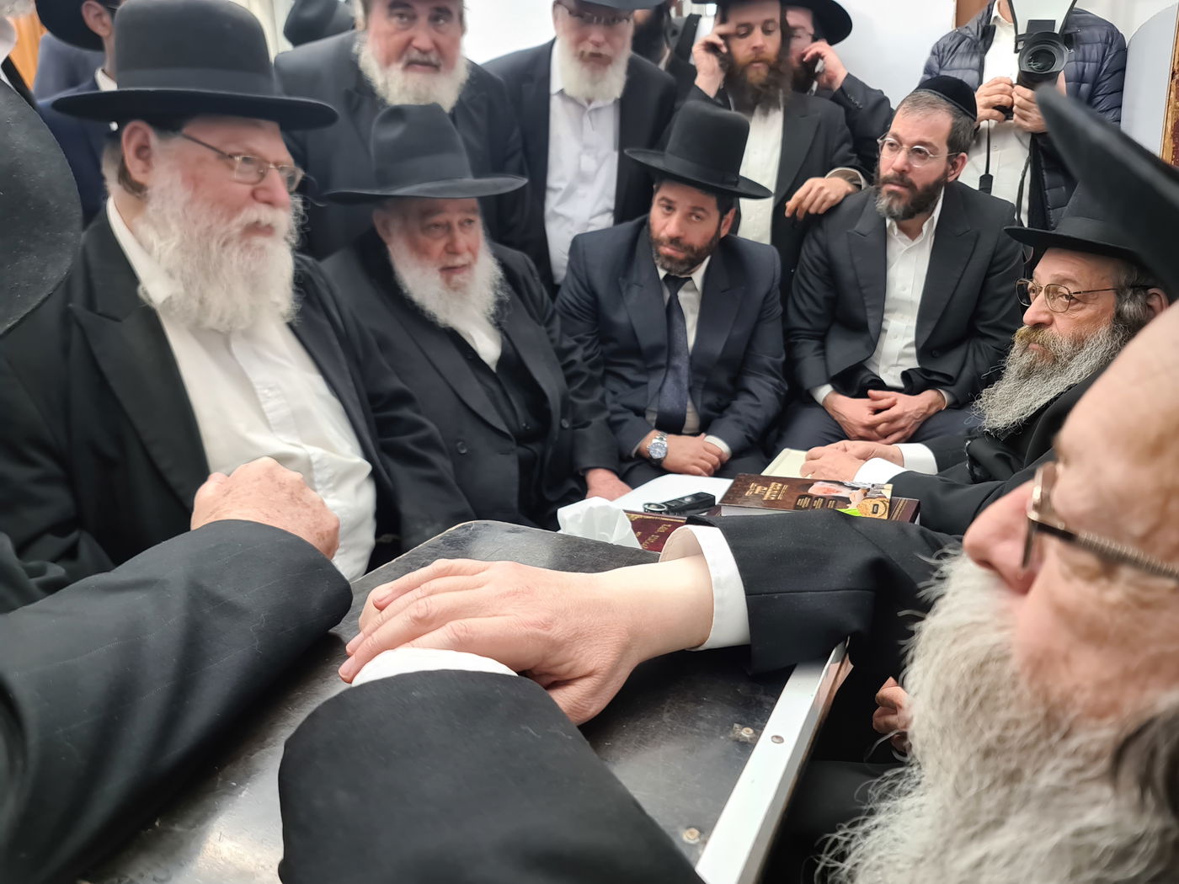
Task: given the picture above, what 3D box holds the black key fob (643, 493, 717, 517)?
[{"bbox_3d":[0.140,0.100,1.348,0.115,0.020,0.045,-12,17,-37],"label":"black key fob"}]

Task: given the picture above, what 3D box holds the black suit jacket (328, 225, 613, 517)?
[{"bbox_3d":[-0.240,-0.073,1.605,0.560,0.680,0.440,-7,15,-29],"label":"black suit jacket"}]

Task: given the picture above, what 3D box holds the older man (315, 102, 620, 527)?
[{"bbox_3d":[-0.220,0.039,1.610,0.600,1.360,0.700,-7,15,-29],"label":"older man"}]

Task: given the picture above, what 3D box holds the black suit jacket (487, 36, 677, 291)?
[{"bbox_3d":[-0.020,-0.587,2.143,0.500,0.780,0.320,0,13,0],"label":"black suit jacket"}]

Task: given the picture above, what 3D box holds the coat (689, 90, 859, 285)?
[{"bbox_3d":[0.475,-0.503,2.224,0.550,0.820,0.380,3,13,11],"label":"coat"}]

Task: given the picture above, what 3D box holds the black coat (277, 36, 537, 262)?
[{"bbox_3d":[-0.420,-0.515,1.964,0.560,0.800,0.380,-3,13,-11],"label":"black coat"}]

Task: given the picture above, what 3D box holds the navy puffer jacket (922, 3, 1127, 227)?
[{"bbox_3d":[1.130,-0.772,2.233,0.580,0.740,0.420,6,15,26],"label":"navy puffer jacket"}]

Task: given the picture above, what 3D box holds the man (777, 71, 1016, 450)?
[{"bbox_3d":[0.670,-0.061,1.864,0.580,1.420,0.720,4,14,17],"label":"man"}]

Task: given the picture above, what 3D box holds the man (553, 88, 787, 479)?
[{"bbox_3d":[0.180,-0.049,1.857,0.560,1.400,0.720,1,13,4],"label":"man"}]

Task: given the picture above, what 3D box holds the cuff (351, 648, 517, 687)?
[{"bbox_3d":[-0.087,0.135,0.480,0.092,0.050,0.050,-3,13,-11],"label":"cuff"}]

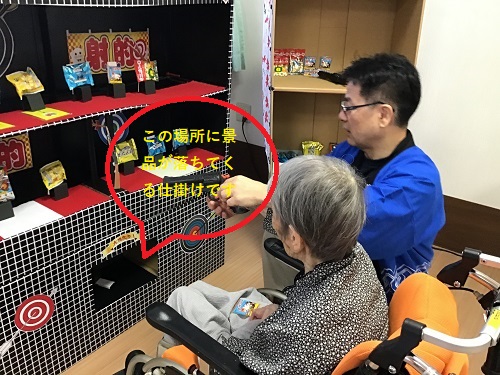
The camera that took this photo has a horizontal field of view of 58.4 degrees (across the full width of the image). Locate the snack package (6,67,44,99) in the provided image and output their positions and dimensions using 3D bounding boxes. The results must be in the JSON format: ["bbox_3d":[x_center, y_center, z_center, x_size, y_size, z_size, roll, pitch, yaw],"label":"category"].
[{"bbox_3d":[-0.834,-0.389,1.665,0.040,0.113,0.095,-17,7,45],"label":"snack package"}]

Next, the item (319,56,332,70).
[{"bbox_3d":[0.401,-0.656,2.370,0.062,0.076,0.022,0,18,2],"label":"item"}]

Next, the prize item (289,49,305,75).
[{"bbox_3d":[0.247,-0.650,2.320,0.087,0.134,0.035,0,18,2],"label":"prize item"}]

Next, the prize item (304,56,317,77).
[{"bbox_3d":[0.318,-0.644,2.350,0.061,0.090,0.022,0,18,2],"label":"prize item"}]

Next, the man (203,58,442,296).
[{"bbox_3d":[0.269,0.174,1.470,0.760,1.190,0.520,12,24,21],"label":"man"}]

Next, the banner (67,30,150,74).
[{"bbox_3d":[-0.622,-0.611,2.012,0.020,0.178,0.410,18,30,35],"label":"banner"}]

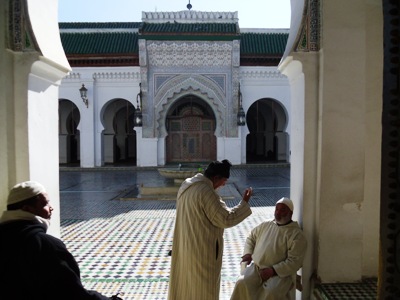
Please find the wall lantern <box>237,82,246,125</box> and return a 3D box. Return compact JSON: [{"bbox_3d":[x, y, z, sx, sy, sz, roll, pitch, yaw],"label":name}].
[{"bbox_3d":[2.287,-2.496,19.649,0.470,2.352,0.784,-1,2,-2],"label":"wall lantern"}]

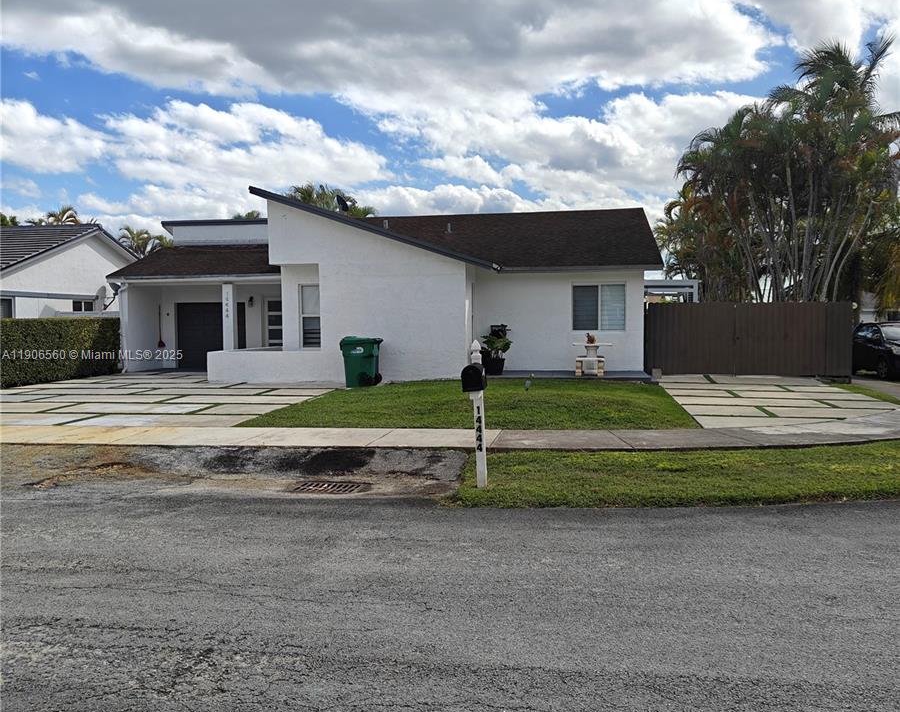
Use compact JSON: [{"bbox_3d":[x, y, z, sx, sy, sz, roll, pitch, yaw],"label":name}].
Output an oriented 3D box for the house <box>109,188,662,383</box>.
[{"bbox_3d":[-1.500,-2.086,25.100,14.700,4.800,11.600,0,3,8],"label":"house"}]

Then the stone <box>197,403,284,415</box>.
[{"bbox_3d":[-3.573,0.962,14.264,1.250,0.090,1.400,0,3,7],"label":"stone"}]

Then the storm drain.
[{"bbox_3d":[-1.174,1.302,8.175,0.720,0.040,0.530,0,3,9],"label":"storm drain"}]

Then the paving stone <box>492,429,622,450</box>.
[{"bbox_3d":[1.387,1.114,10.735,1.640,0.100,1.530,0,3,5],"label":"paving stone"}]

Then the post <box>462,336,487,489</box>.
[{"bbox_3d":[0.255,0.545,7.660,0.220,1.400,0.500,-2,3,7],"label":"post"}]

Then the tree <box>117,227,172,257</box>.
[{"bbox_3d":[-18.400,-4.184,50.000,3.400,7.100,3.400,-1,3,0],"label":"tree"}]

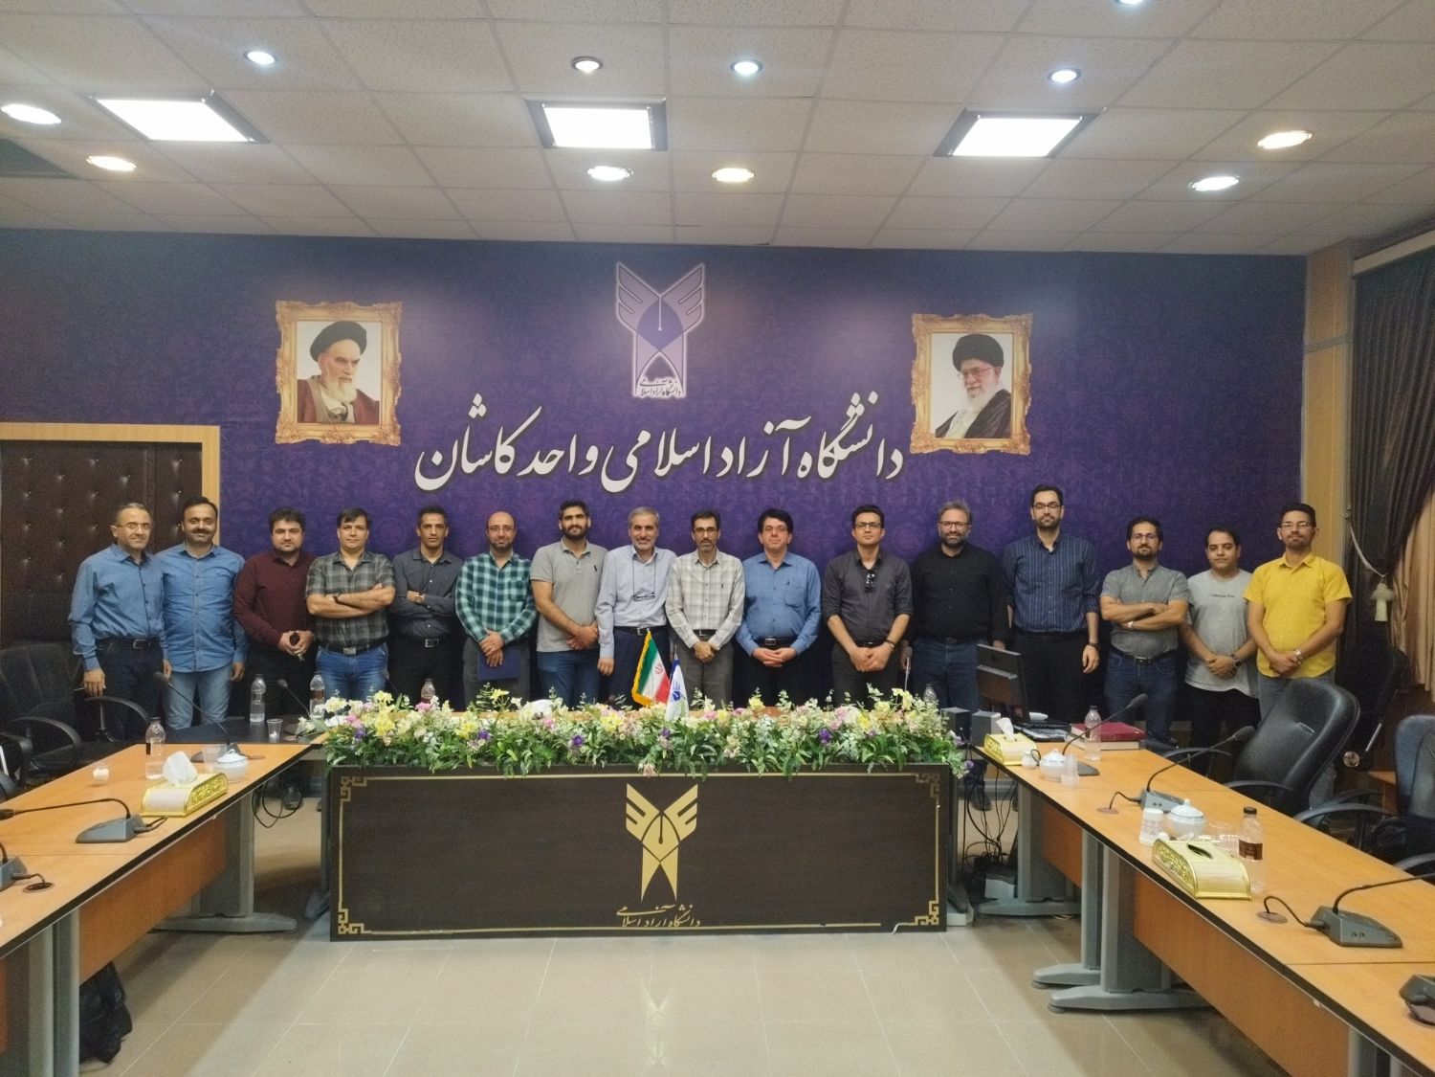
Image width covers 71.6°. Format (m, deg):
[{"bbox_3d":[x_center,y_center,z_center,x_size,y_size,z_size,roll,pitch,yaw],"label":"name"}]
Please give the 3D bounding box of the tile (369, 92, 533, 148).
[{"bbox_3d":[-1.102,-1.798,4.266,0.600,0.020,0.600,1,1,-2],"label":"tile"}]

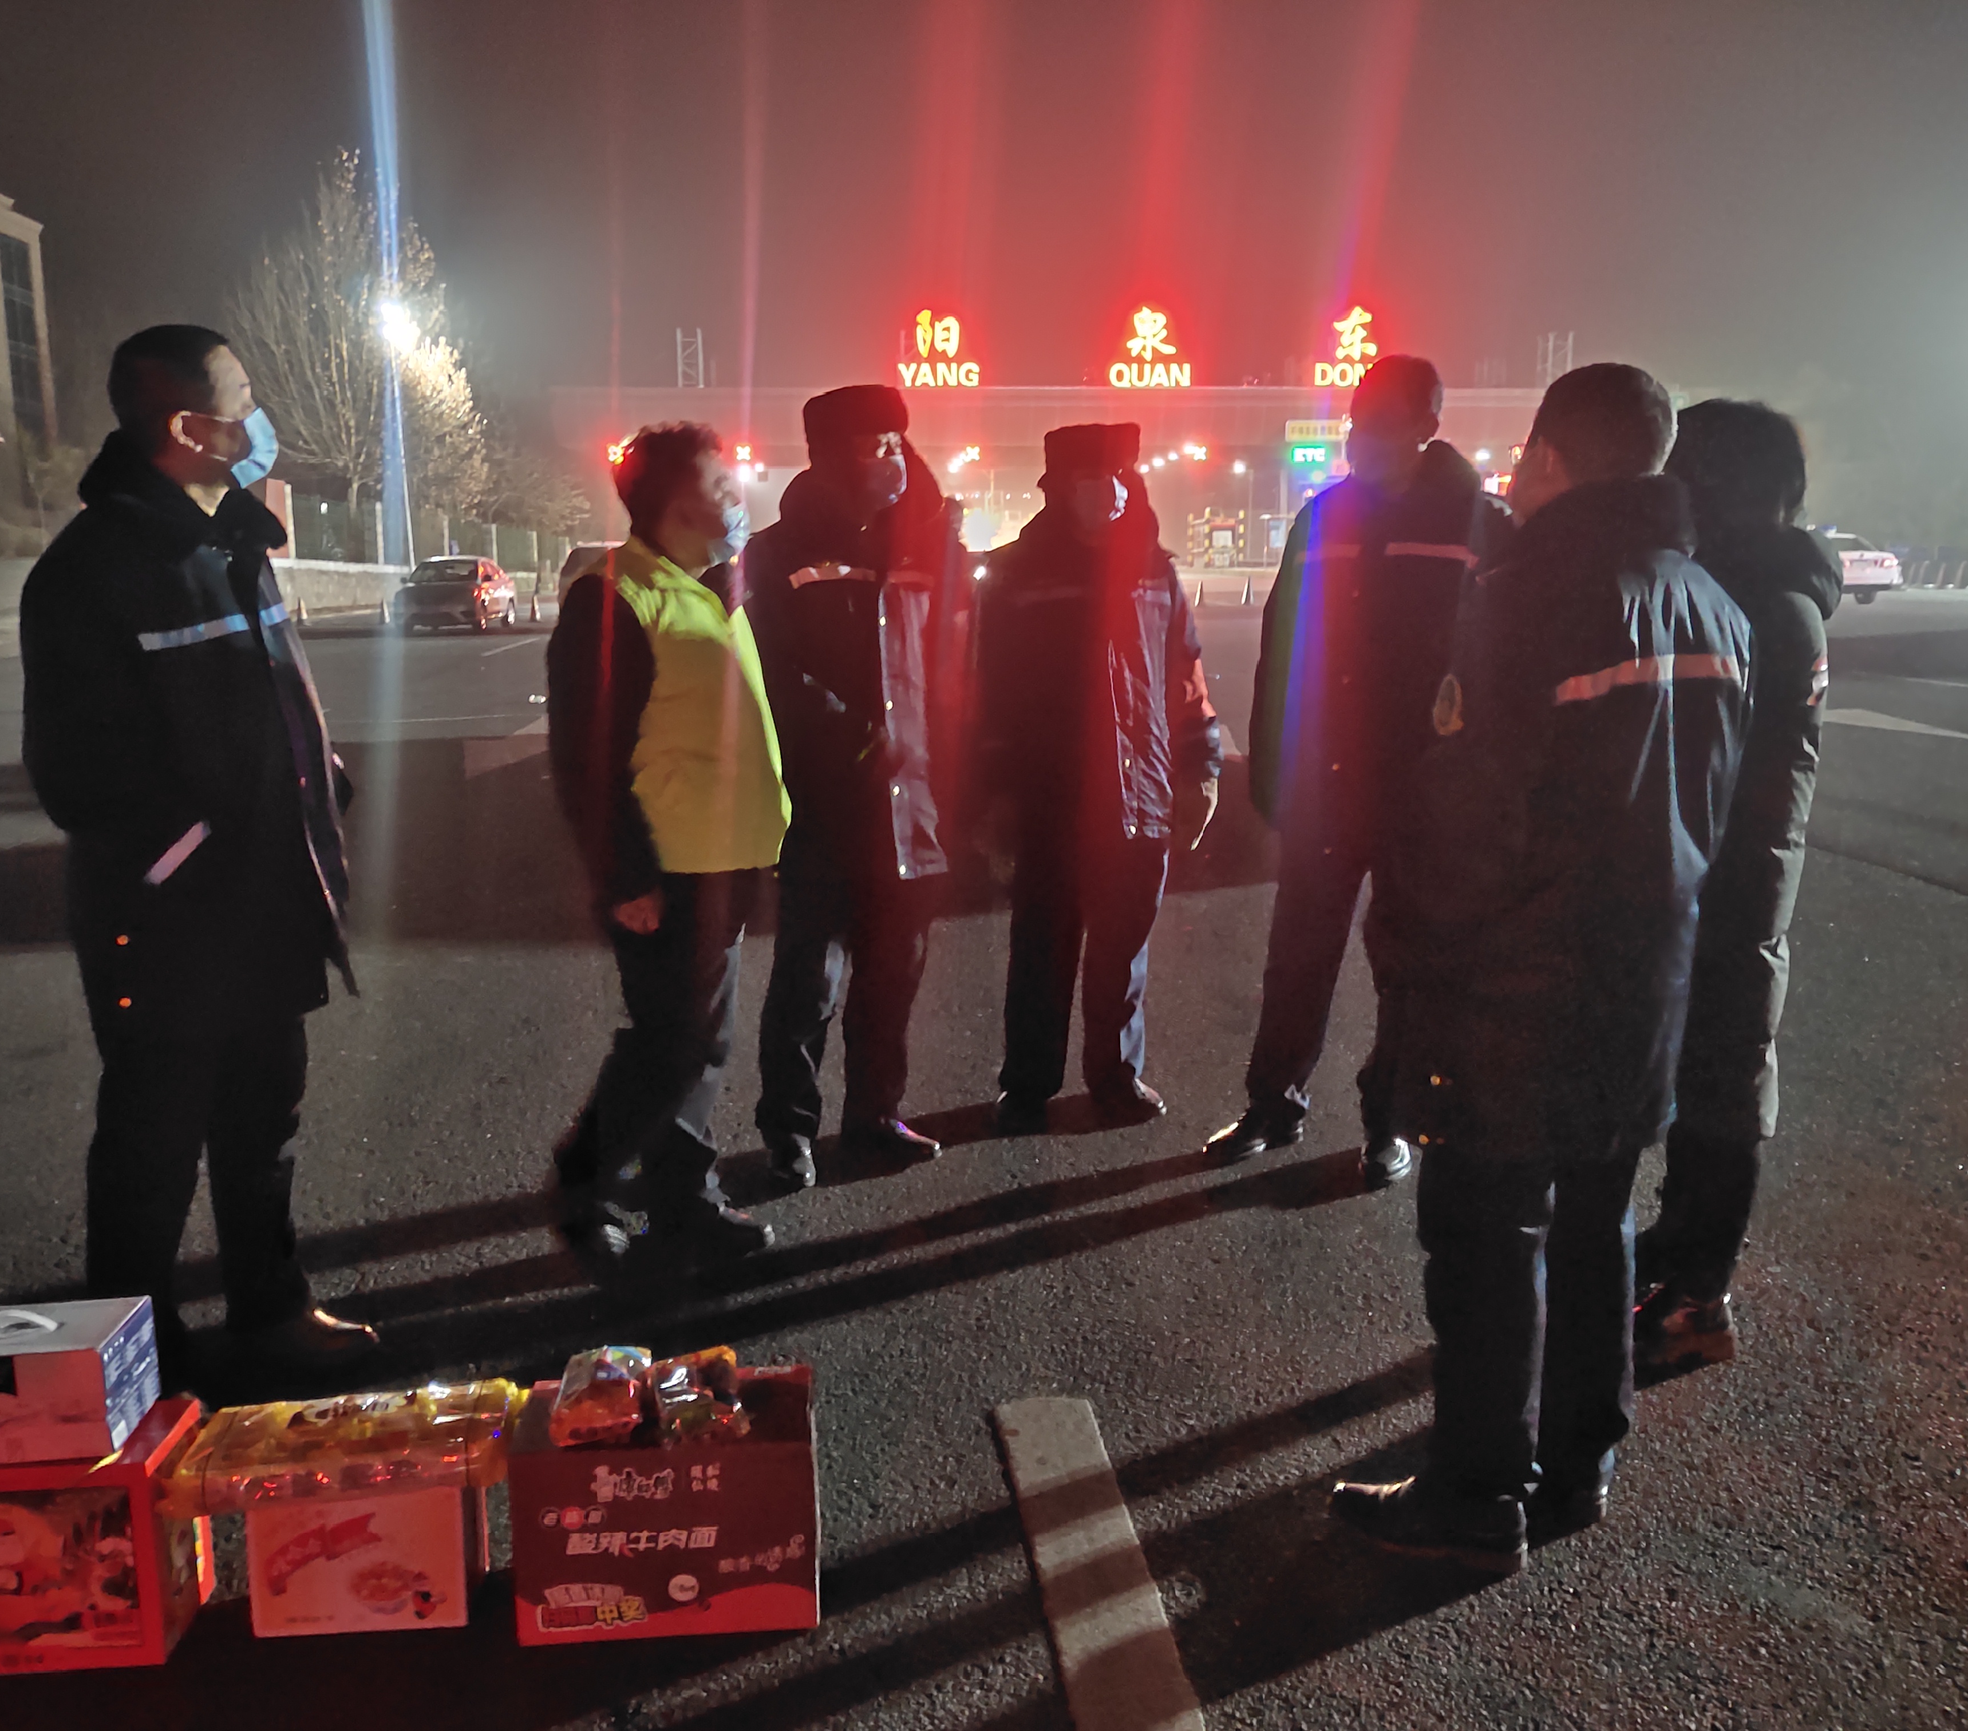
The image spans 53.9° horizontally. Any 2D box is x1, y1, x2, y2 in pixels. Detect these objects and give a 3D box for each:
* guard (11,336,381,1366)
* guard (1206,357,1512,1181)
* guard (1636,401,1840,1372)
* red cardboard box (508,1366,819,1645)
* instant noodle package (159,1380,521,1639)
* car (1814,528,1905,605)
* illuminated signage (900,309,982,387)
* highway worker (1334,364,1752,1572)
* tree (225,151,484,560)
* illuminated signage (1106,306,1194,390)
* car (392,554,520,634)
[{"bbox_3d":[-1.389,-0.005,3.326,0.470,1.791,0.540,1,9,9],"label":"guard"},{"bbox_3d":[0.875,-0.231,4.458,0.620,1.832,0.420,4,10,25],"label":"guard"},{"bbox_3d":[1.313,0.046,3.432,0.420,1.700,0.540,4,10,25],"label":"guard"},{"bbox_3d":[-0.443,0.903,2.747,0.404,0.284,0.221,-2,10,-5],"label":"red cardboard box"},{"bbox_3d":[-0.857,0.877,2.642,0.420,0.268,0.225,-2,9,-7],"label":"instant noodle package"},{"bbox_3d":[17.110,-6.343,41.000,1.800,1.550,4.650,-2,10,-8],"label":"car"},{"bbox_3d":[-2.059,-24.624,92.000,3.861,3.861,0.350,-2,10,-6],"label":"illuminated signage"},{"bbox_3d":[0.772,0.154,2.804,0.440,1.710,0.570,9,13,44],"label":"highway worker"},{"bbox_3d":[-16.924,-13.724,52.000,5.900,11.010,5.600,0,9,0],"label":"tree"},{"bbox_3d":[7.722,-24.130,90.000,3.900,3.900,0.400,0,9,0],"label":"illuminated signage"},{"bbox_3d":[-11.055,-5.722,40.500,1.800,1.470,4.600,-2,10,-5],"label":"car"}]

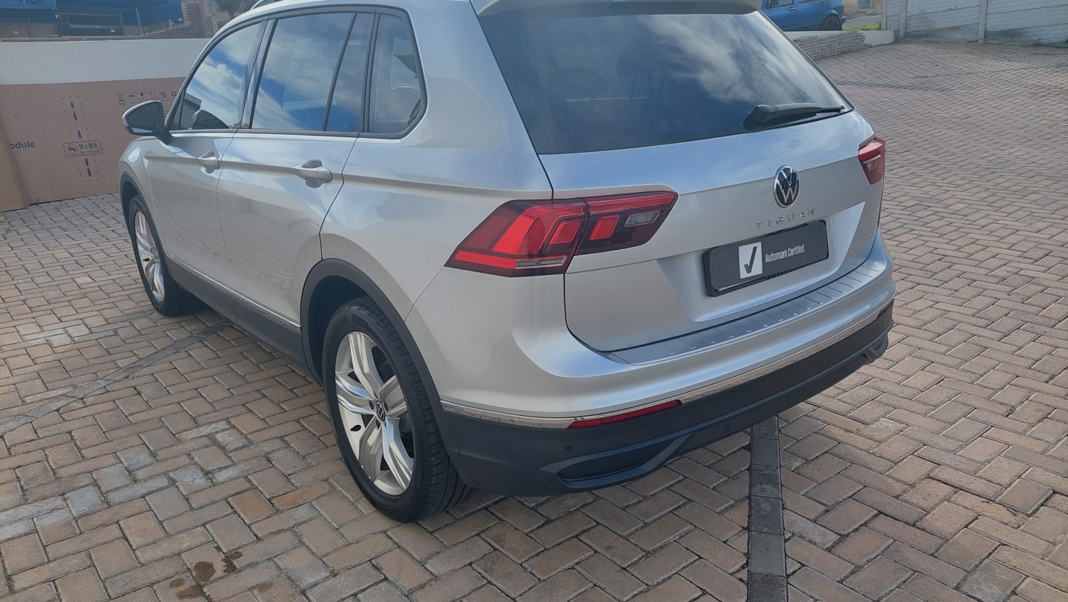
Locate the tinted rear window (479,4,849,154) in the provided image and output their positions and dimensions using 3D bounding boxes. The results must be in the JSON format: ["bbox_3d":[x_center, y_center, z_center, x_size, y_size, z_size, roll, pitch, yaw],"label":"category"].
[{"bbox_3d":[0.453,-0.677,2.112,1.360,0.450,0.100,-16,-21,-36],"label":"tinted rear window"}]

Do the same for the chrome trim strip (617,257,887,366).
[{"bbox_3d":[0.690,0.006,2.057,1.200,0.050,0.150,-16,23,-36],"label":"chrome trim strip"}]

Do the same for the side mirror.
[{"bbox_3d":[-1.739,-0.809,3.345,0.225,0.185,0.150,-16,23,-36],"label":"side mirror"}]

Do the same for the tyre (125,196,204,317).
[{"bbox_3d":[-2.103,-0.269,4.281,0.240,0.720,0.720,-17,23,-38],"label":"tyre"}]

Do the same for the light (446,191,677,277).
[{"bbox_3d":[0.063,-0.166,1.719,0.470,0.180,0.340,-16,23,-36],"label":"light"}]

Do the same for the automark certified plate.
[{"bbox_3d":[0.663,-0.126,2.044,0.540,0.128,0.020,-16,11,-36],"label":"automark certified plate"}]

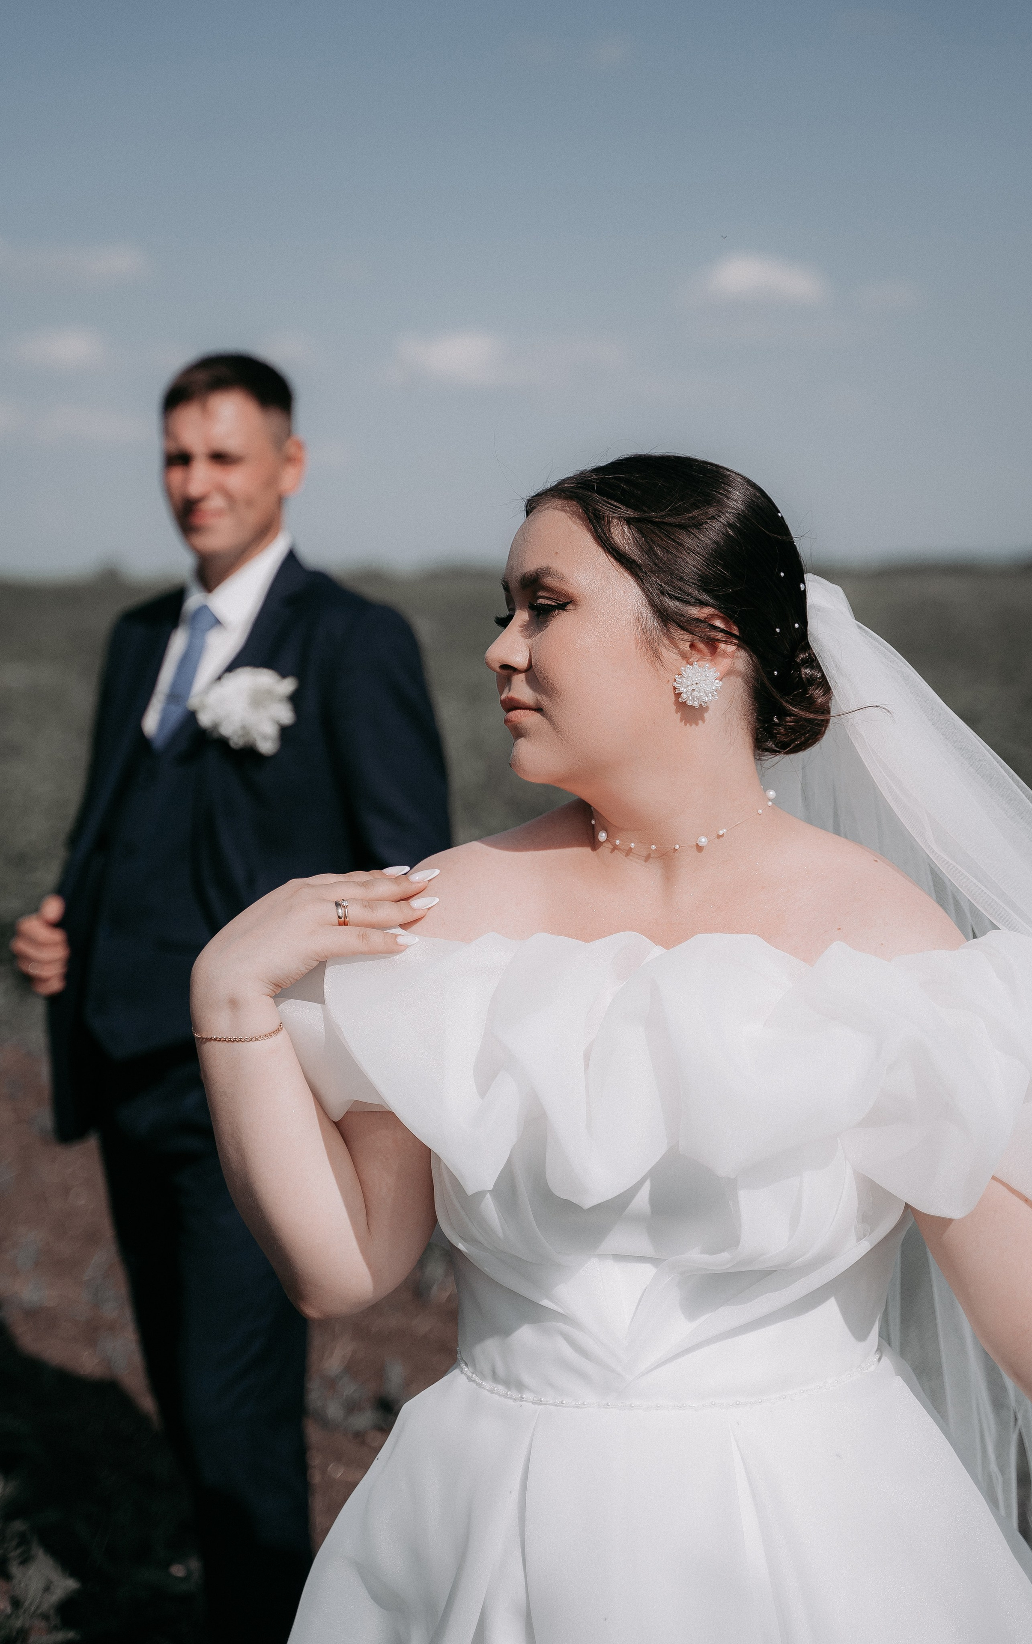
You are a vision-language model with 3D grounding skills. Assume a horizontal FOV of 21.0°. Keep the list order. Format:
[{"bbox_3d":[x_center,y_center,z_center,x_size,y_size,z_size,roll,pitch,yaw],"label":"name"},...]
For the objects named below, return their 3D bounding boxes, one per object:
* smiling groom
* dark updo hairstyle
[{"bbox_3d":[-0.336,0.358,3.281,0.570,1.800,0.380,3,7,38],"label":"smiling groom"},{"bbox_3d":[0.112,-0.149,1.920,0.205,0.205,0.175,-5,6,-25],"label":"dark updo hairstyle"}]

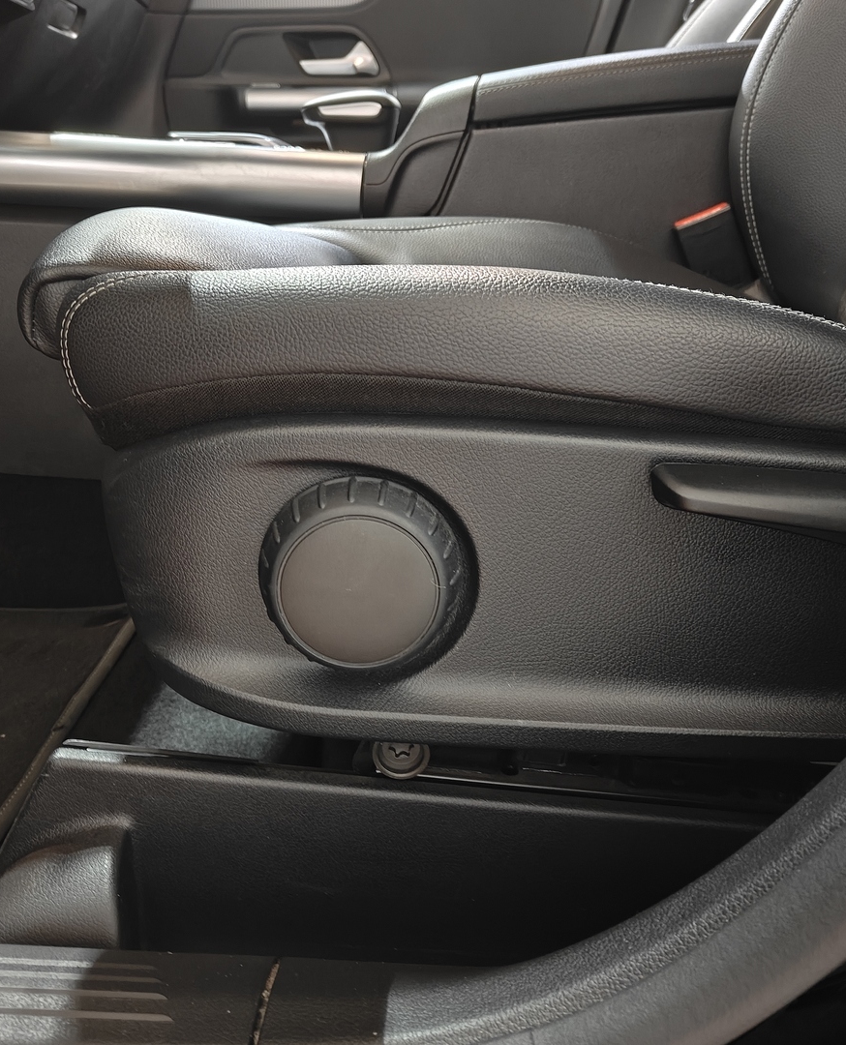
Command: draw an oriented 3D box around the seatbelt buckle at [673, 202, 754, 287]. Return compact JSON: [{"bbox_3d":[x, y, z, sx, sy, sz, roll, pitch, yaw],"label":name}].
[{"bbox_3d":[0.227,-0.213,0.789,0.046,0.065,0.024,-20,22,12],"label":"seatbelt buckle"}]

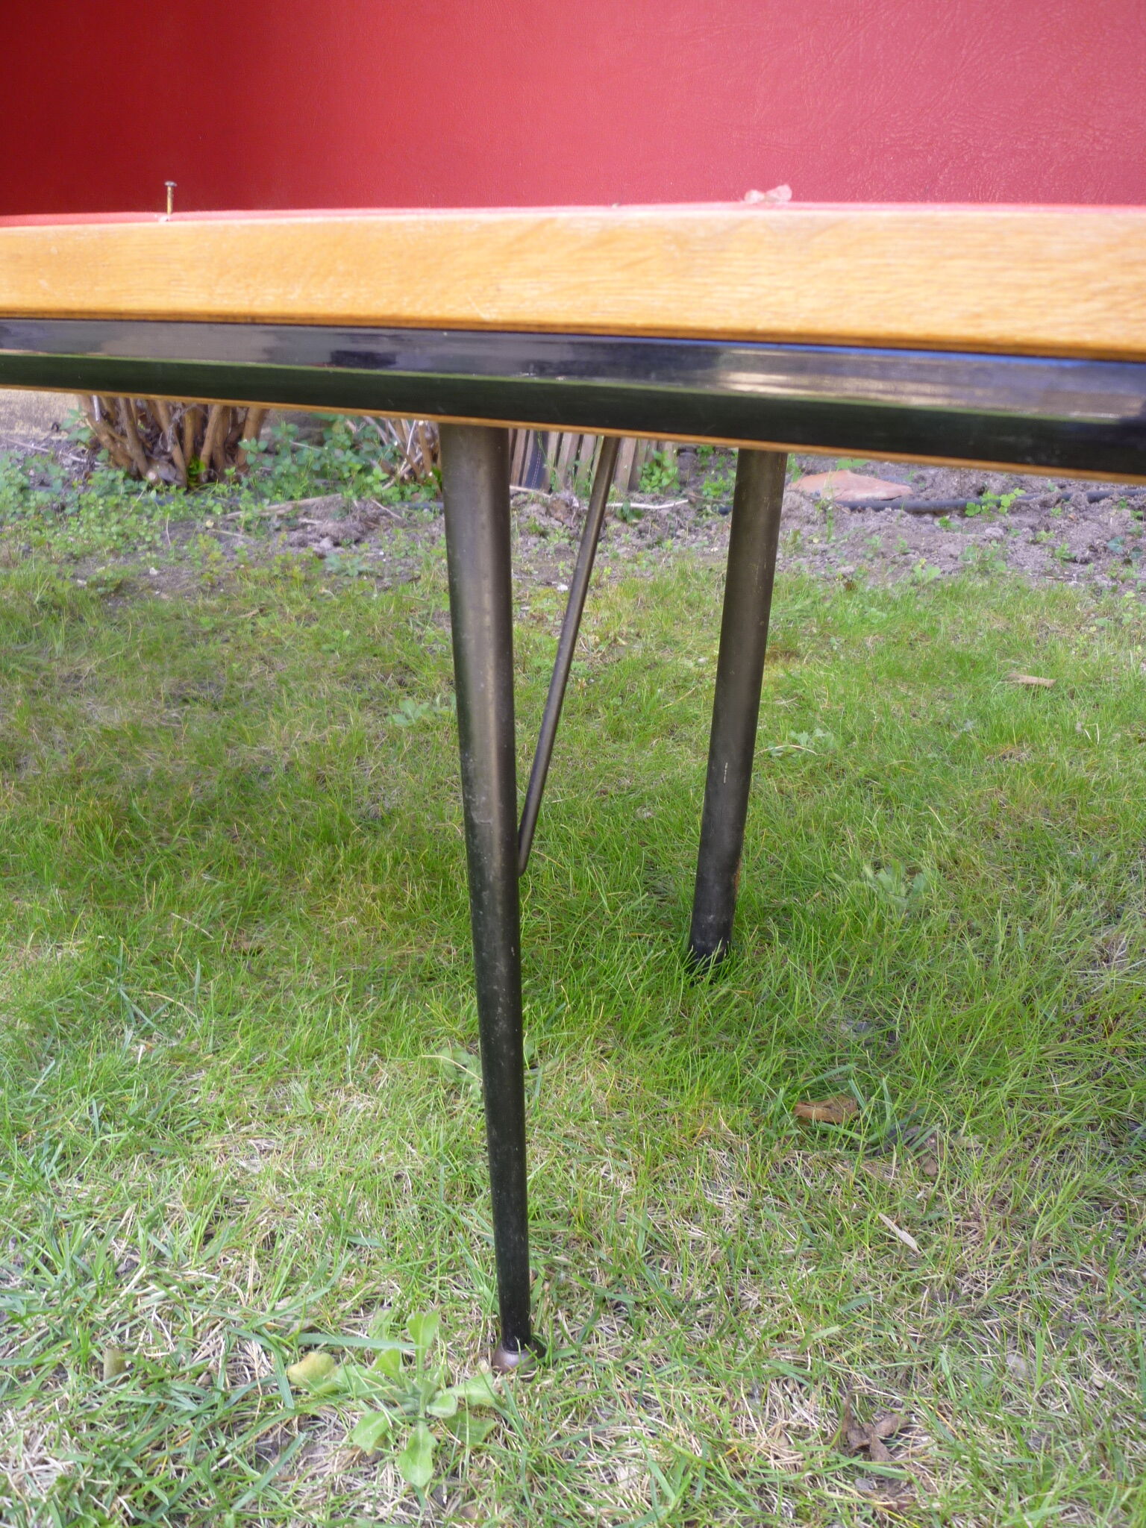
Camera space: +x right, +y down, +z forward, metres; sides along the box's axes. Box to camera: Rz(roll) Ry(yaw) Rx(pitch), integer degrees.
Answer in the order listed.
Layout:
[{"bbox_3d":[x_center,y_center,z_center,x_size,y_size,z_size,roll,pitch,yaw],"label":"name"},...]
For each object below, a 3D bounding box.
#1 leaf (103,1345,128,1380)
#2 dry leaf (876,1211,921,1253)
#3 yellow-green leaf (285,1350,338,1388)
[{"bbox_3d":[-0.293,0.384,0.707,0.014,0.010,0.020,-1,29,0],"label":"leaf"},{"bbox_3d":[0.230,0.332,0.782,0.009,0.007,0.037,-19,33,-30],"label":"dry leaf"},{"bbox_3d":[-0.166,0.384,0.699,0.034,0.014,0.023,-1,29,0],"label":"yellow-green leaf"}]

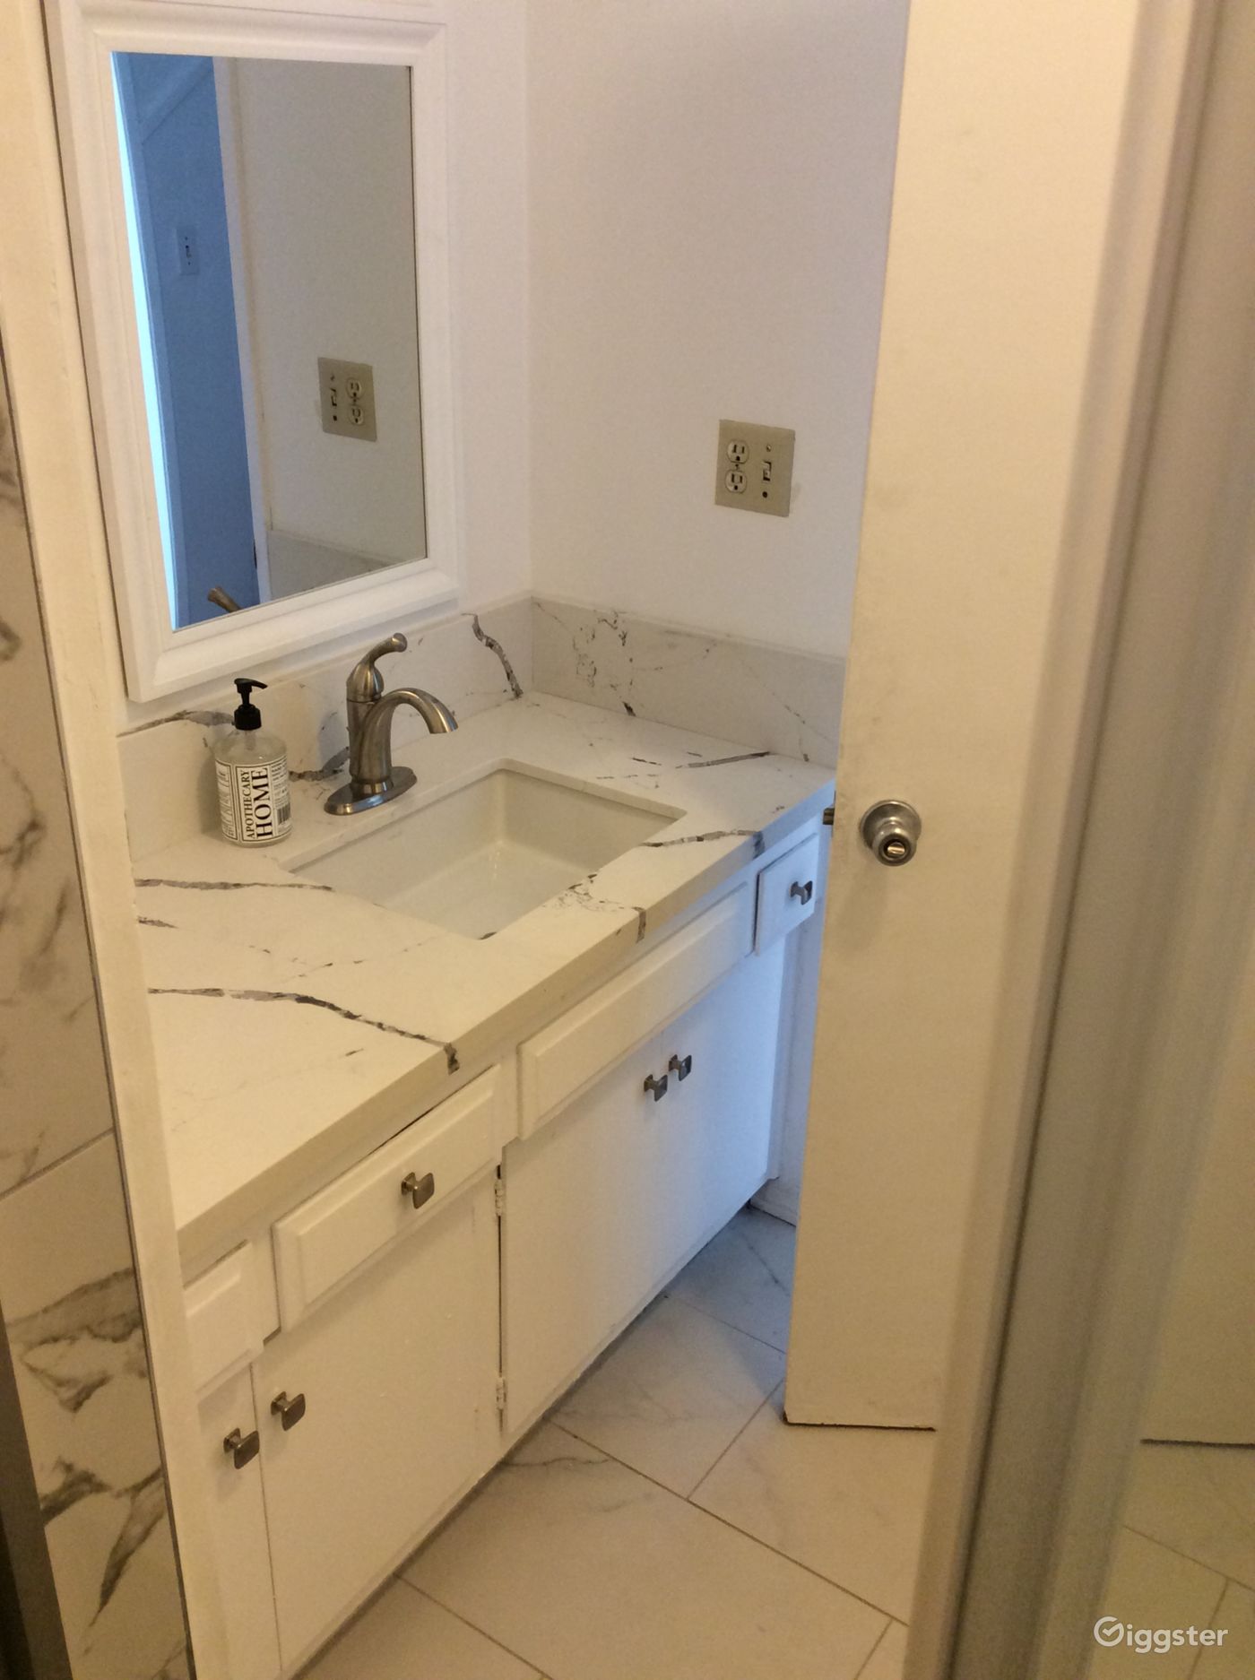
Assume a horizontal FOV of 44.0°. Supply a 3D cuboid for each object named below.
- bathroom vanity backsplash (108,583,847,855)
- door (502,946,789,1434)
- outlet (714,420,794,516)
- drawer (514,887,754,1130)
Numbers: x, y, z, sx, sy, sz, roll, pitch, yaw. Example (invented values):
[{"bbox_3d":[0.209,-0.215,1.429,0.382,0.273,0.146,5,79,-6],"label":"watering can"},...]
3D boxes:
[{"bbox_3d":[-0.192,-0.076,1.894,0.565,0.151,1.000,17,28,29],"label":"bathroom vanity backsplash"},{"bbox_3d":[0.040,0.419,2.014,0.030,0.425,0.657,16,28,29],"label":"door"},{"bbox_3d":[0.170,-0.500,2.094,0.116,0.114,0.012,17,28,29],"label":"outlet"},{"bbox_3d":[0.012,0.186,1.853,0.030,0.120,0.492,17,28,29],"label":"drawer"}]

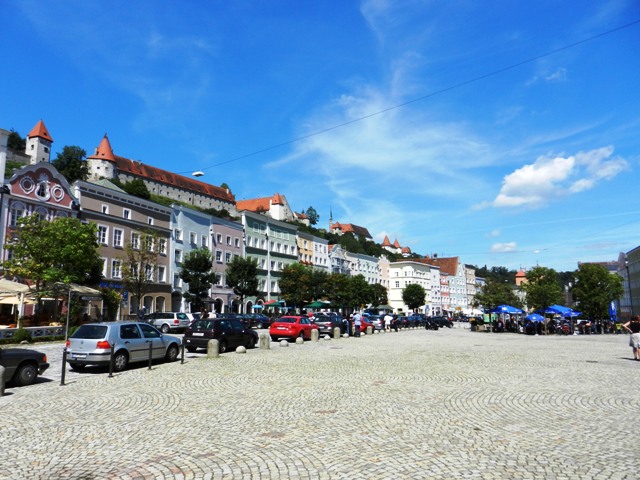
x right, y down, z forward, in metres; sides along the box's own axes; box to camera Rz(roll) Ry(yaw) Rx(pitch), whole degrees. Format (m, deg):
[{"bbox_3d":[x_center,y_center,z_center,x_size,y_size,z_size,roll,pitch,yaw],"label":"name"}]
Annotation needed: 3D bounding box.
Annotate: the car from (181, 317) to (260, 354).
[{"bbox_3d":[-4.482,4.422,21.833,1.690,1.440,3.920,-4,-10,23],"label":"car"}]

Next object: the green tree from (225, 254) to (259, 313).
[{"bbox_3d":[-8.401,5.798,49.710,3.700,7.500,3.700,0,-9,0],"label":"green tree"}]

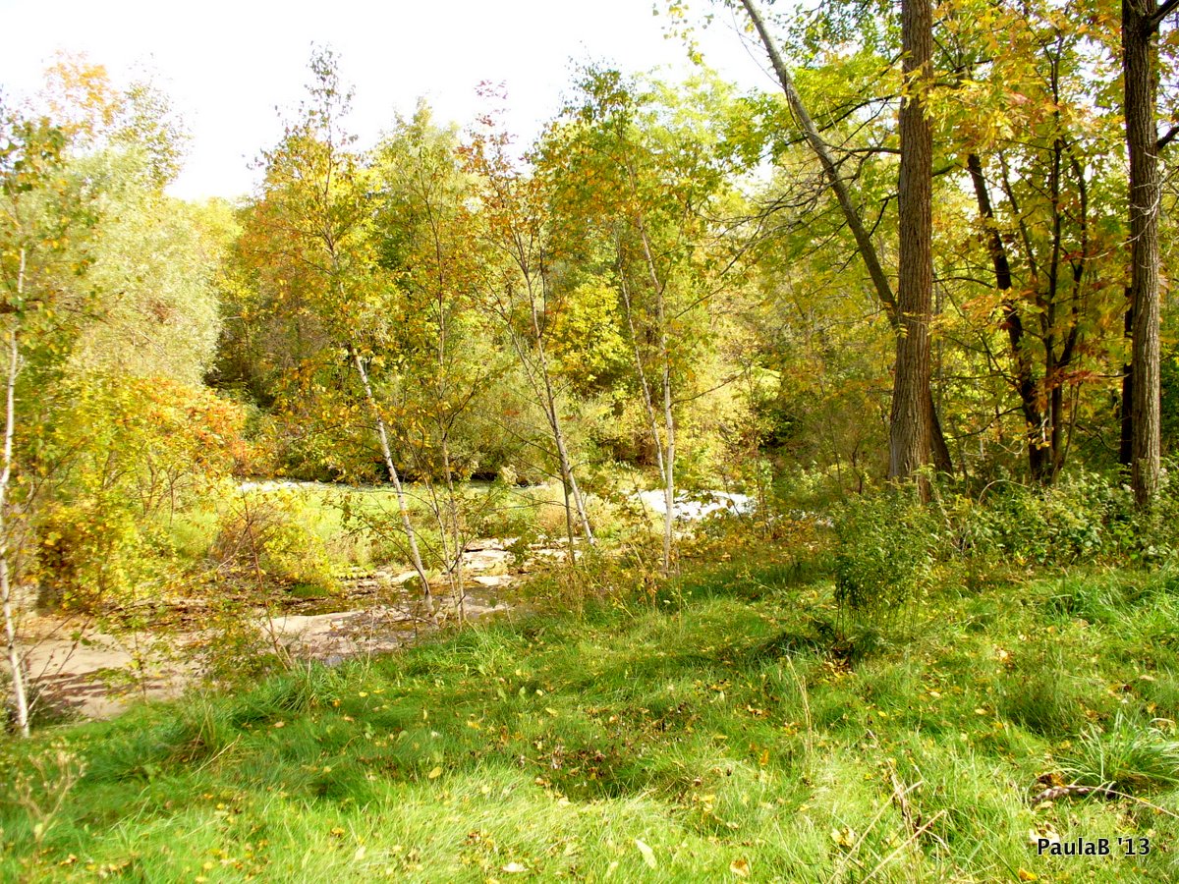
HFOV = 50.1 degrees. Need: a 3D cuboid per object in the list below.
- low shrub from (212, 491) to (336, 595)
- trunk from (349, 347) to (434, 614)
[{"bbox_3d":[-3.823,1.223,15.300,1.550,1.300,1.350,0,1,0],"label":"low shrub"},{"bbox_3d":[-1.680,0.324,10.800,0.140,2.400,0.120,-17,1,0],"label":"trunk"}]

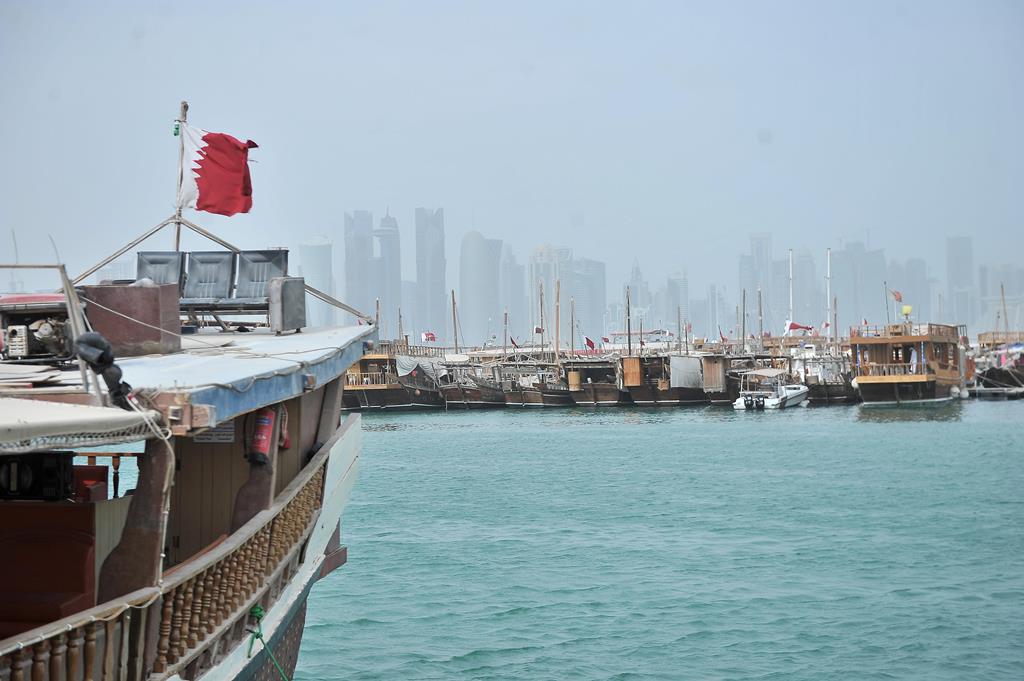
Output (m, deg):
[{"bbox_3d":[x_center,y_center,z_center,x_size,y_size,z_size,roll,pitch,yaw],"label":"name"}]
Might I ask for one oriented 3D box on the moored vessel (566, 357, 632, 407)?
[{"bbox_3d":[6.300,2.774,141.000,4.100,3.600,13.000,0,-1,9],"label":"moored vessel"}]

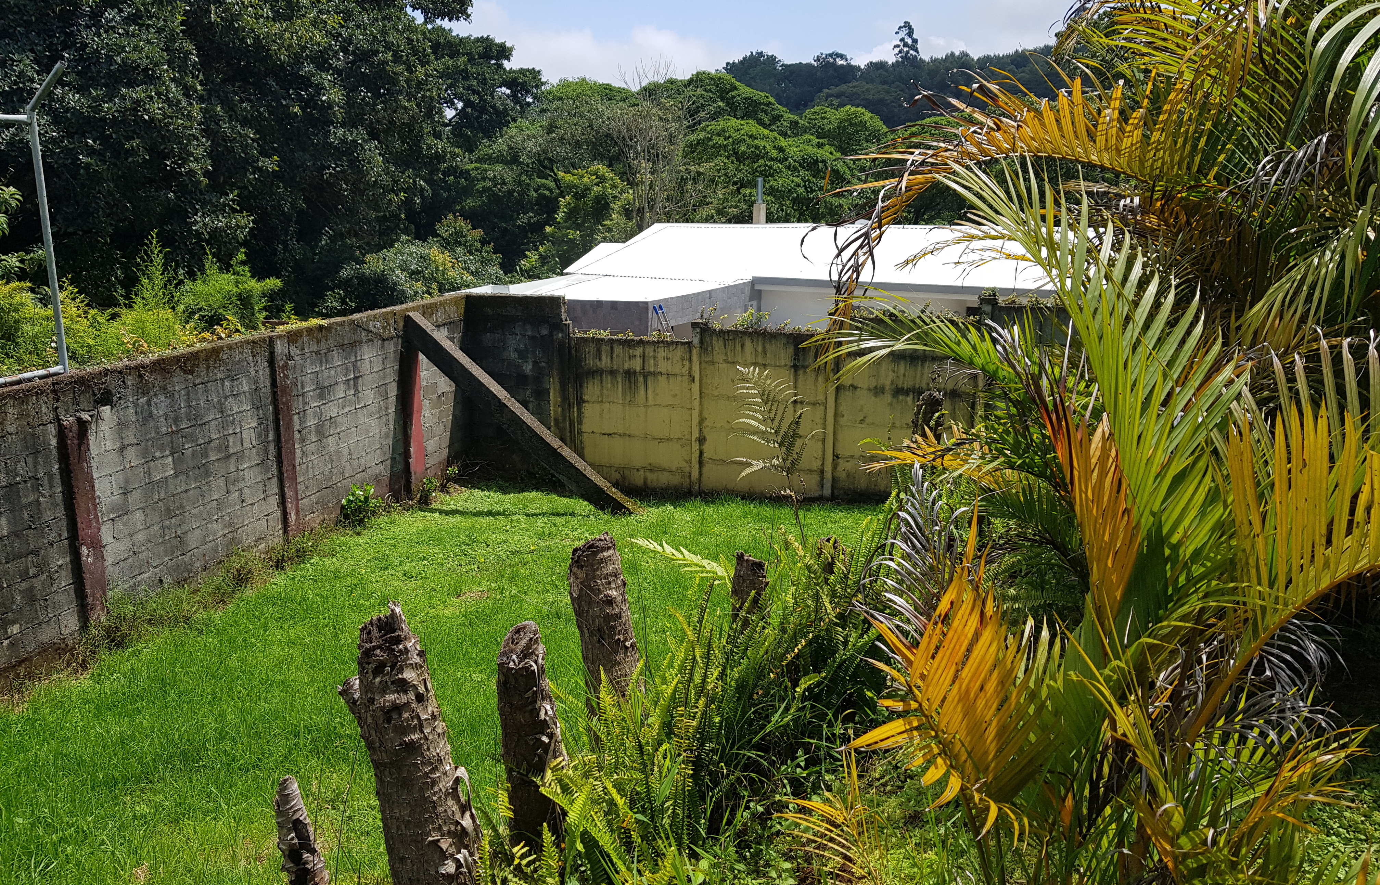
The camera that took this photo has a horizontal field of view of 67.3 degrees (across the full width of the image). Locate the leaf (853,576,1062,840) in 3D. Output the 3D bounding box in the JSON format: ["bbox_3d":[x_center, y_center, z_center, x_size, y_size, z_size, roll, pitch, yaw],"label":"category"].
[{"bbox_3d":[0.756,0.732,2.950,0.560,0.680,0.360,3,13,15],"label":"leaf"}]

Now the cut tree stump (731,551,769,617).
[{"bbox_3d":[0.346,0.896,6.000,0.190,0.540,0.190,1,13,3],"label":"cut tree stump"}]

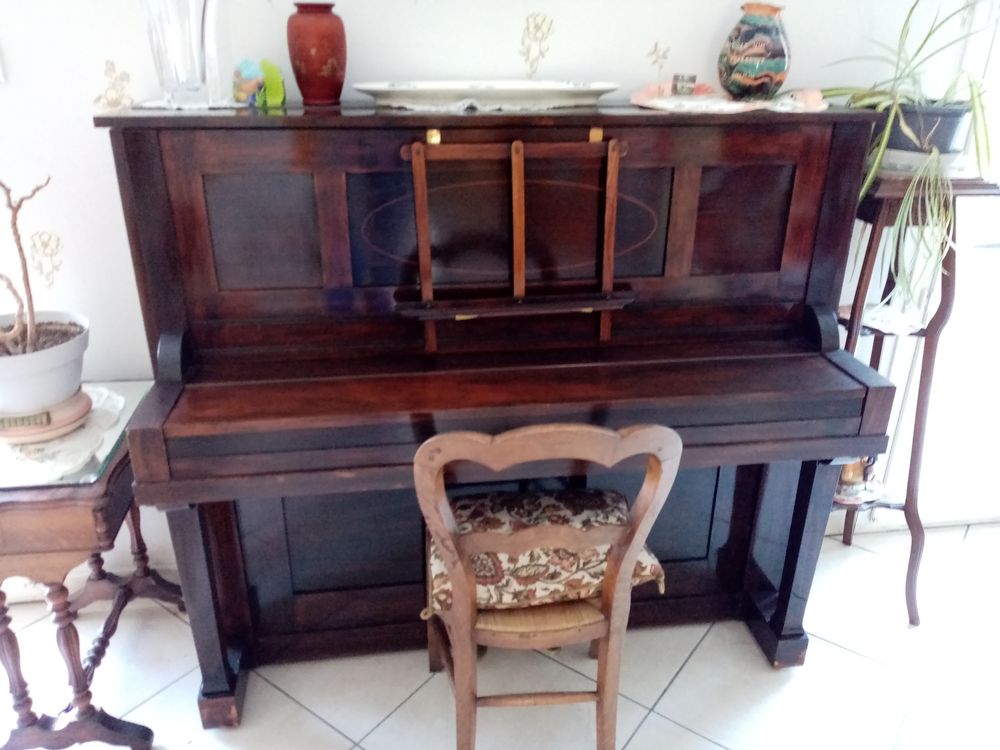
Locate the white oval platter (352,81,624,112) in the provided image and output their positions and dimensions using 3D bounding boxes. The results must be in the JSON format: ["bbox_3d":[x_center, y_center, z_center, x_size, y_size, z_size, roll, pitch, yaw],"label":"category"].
[{"bbox_3d":[-0.023,-0.562,1.516,0.536,0.047,0.350,-3,23,-7],"label":"white oval platter"}]

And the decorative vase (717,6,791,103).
[{"bbox_3d":[0.552,-0.692,1.625,0.143,0.200,0.143,-3,23,-7],"label":"decorative vase"}]

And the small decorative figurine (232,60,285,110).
[{"bbox_3d":[-0.481,-0.575,1.480,0.099,0.093,0.060,-3,23,-7],"label":"small decorative figurine"}]

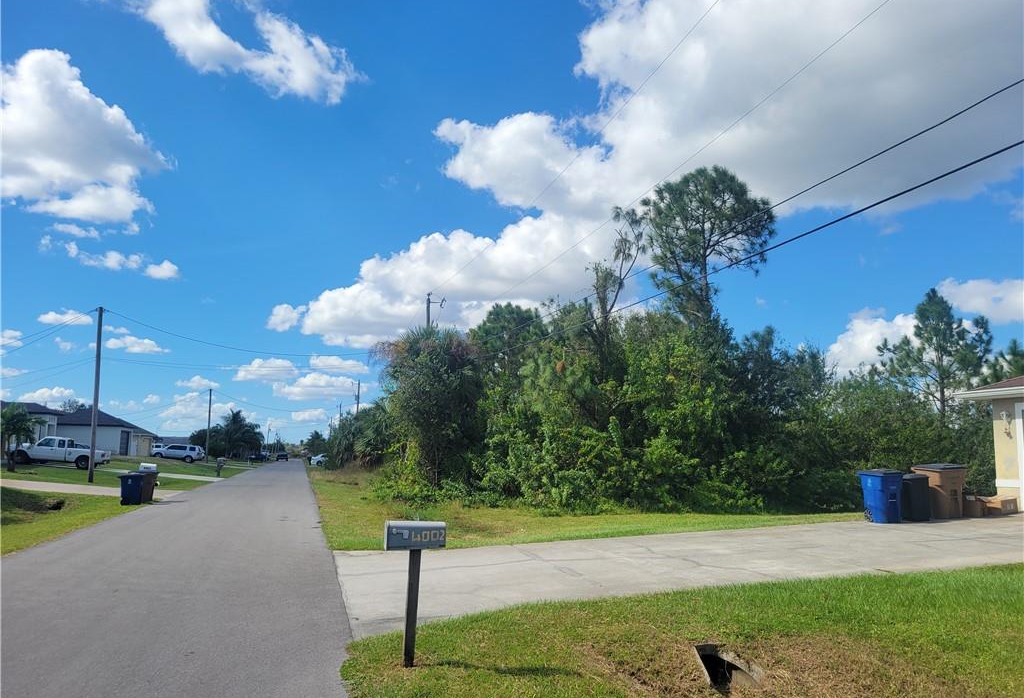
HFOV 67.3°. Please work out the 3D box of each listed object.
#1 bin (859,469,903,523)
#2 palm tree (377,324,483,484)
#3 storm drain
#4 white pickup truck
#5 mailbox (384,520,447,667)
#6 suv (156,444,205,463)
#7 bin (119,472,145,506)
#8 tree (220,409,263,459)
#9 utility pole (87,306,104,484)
[{"bbox_3d":[7.844,3.128,16.400,0.620,1.060,0.730,2,-8,-15],"label":"bin"},{"bbox_3d":[-3.341,2.556,30.000,4.000,6.600,4.000,2,-8,-15],"label":"palm tree"},{"bbox_3d":[2.072,3.051,7.400,0.550,0.350,0.500,2,-8,-15],"label":"storm drain"},{"bbox_3d":[-25.764,5.958,44.000,5.100,1.720,1.780,2,-8,-15],"label":"white pickup truck"},{"bbox_3d":[-0.825,2.073,6.600,0.520,1.230,0.190,2,-8,-15],"label":"mailbox"},{"bbox_3d":[-34.579,10.847,80.000,4.800,1.800,1.950,2,-8,-15],"label":"suv"},{"bbox_3d":[-13.002,4.761,26.300,0.730,1.060,0.620,2,-8,-15],"label":"bin"},{"bbox_3d":[-37.135,11.987,106.000,5.700,7.100,5.700,2,-8,-15],"label":"tree"},{"bbox_3d":[-19.212,2.051,35.500,0.300,8.200,0.300,2,-8,-15],"label":"utility pole"}]

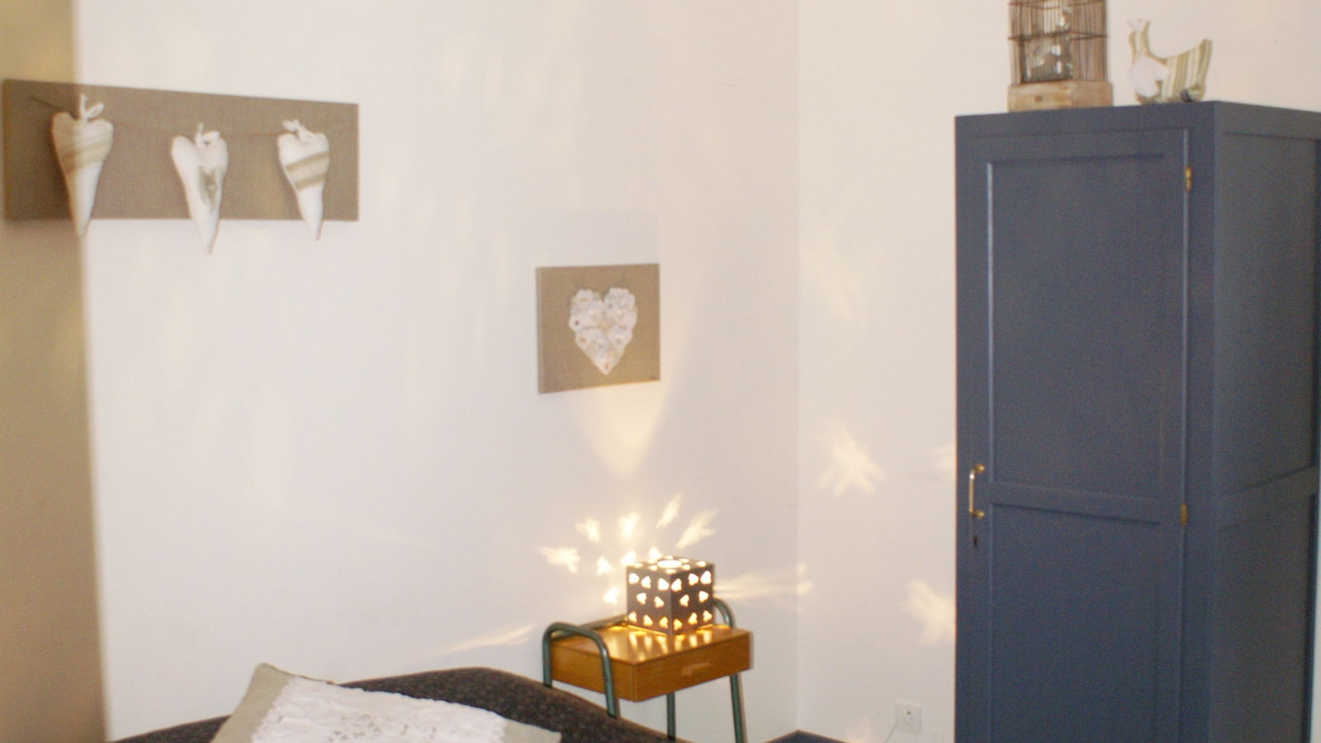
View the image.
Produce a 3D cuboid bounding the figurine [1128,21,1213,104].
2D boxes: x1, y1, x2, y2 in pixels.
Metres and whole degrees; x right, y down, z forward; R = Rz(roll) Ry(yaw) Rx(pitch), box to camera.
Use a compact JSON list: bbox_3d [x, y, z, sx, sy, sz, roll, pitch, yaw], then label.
[{"bbox_3d":[1.033,-0.614,3.015,0.162,0.172,0.055,3,7,35],"label":"figurine"}]

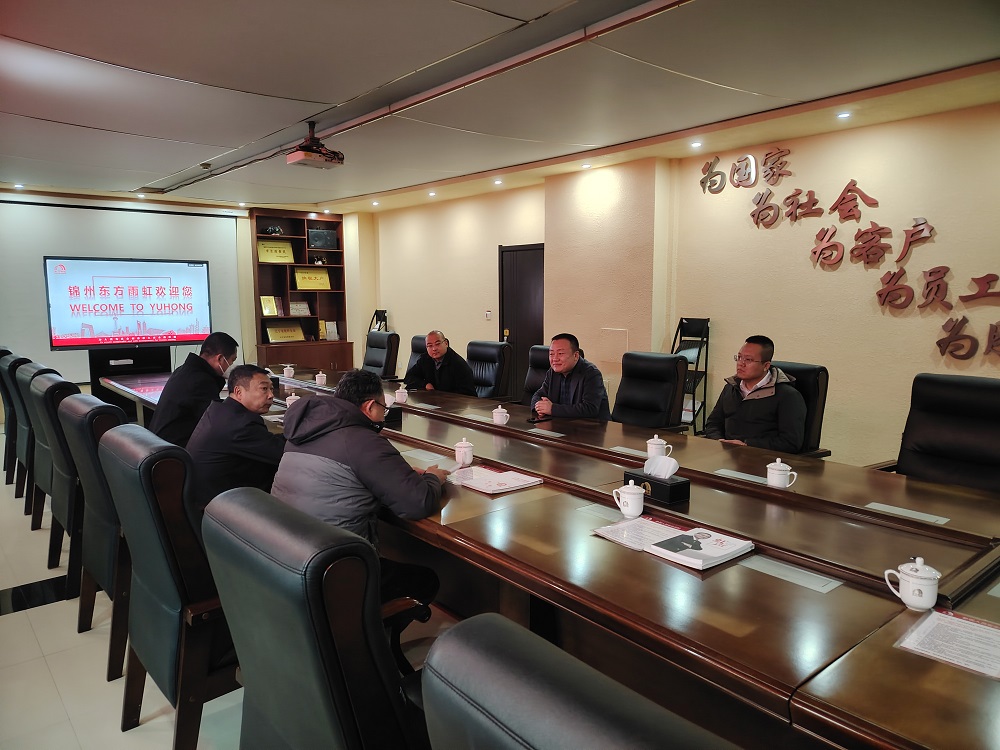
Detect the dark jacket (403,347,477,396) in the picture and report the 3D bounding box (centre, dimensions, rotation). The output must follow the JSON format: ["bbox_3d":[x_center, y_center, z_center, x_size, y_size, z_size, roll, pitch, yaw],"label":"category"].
[{"bbox_3d":[-0.564,0.053,6.468,0.660,0.620,0.460,4,7,30],"label":"dark jacket"}]

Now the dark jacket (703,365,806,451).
[{"bbox_3d":[1.466,0.261,3.966,0.460,0.640,0.570,-6,9,-42],"label":"dark jacket"}]

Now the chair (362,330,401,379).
[{"bbox_3d":[-1.540,0.092,7.869,0.680,1.110,0.600,-6,9,-42],"label":"chair"}]

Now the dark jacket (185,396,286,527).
[{"bbox_3d":[-1.276,0.393,3.410,0.660,0.660,0.580,-5,8,-38],"label":"dark jacket"}]

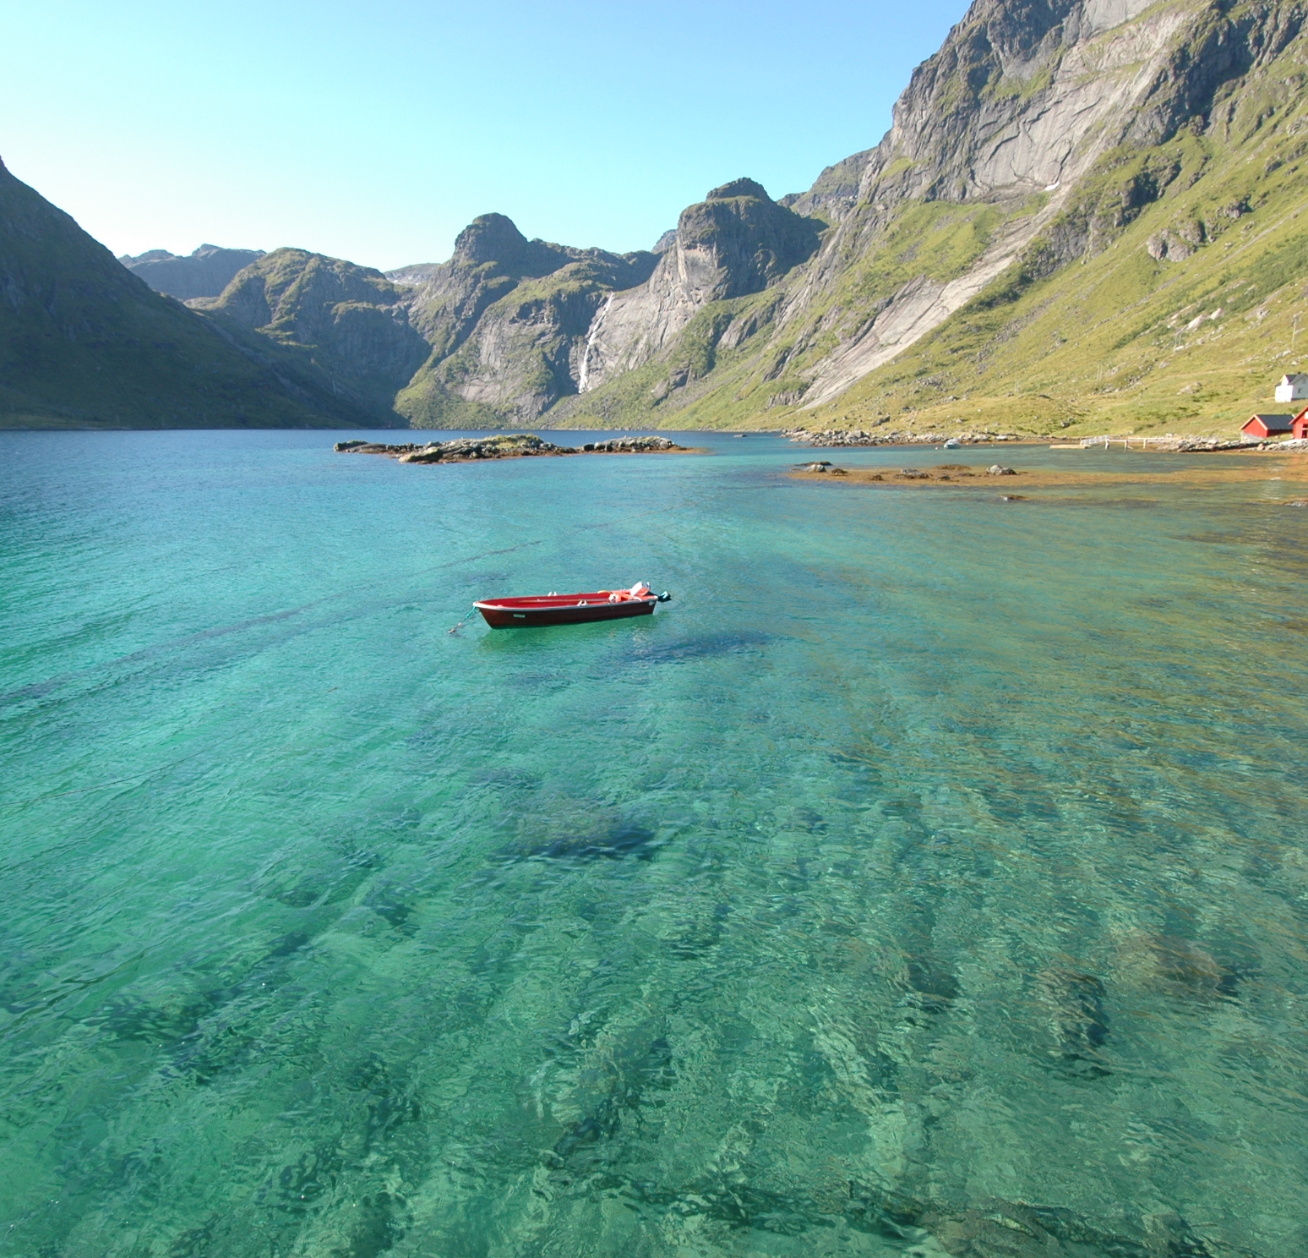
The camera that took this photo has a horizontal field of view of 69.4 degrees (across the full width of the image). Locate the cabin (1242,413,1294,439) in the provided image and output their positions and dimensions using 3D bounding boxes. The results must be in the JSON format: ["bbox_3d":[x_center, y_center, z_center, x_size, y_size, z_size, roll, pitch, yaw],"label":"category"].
[{"bbox_3d":[131.258,-42.835,200.000,9.000,5.100,6.900,-2,12,-11],"label":"cabin"}]

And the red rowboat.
[{"bbox_3d":[-2.101,-0.579,24.200,5.000,0.900,1.650,-7,14,-28],"label":"red rowboat"}]

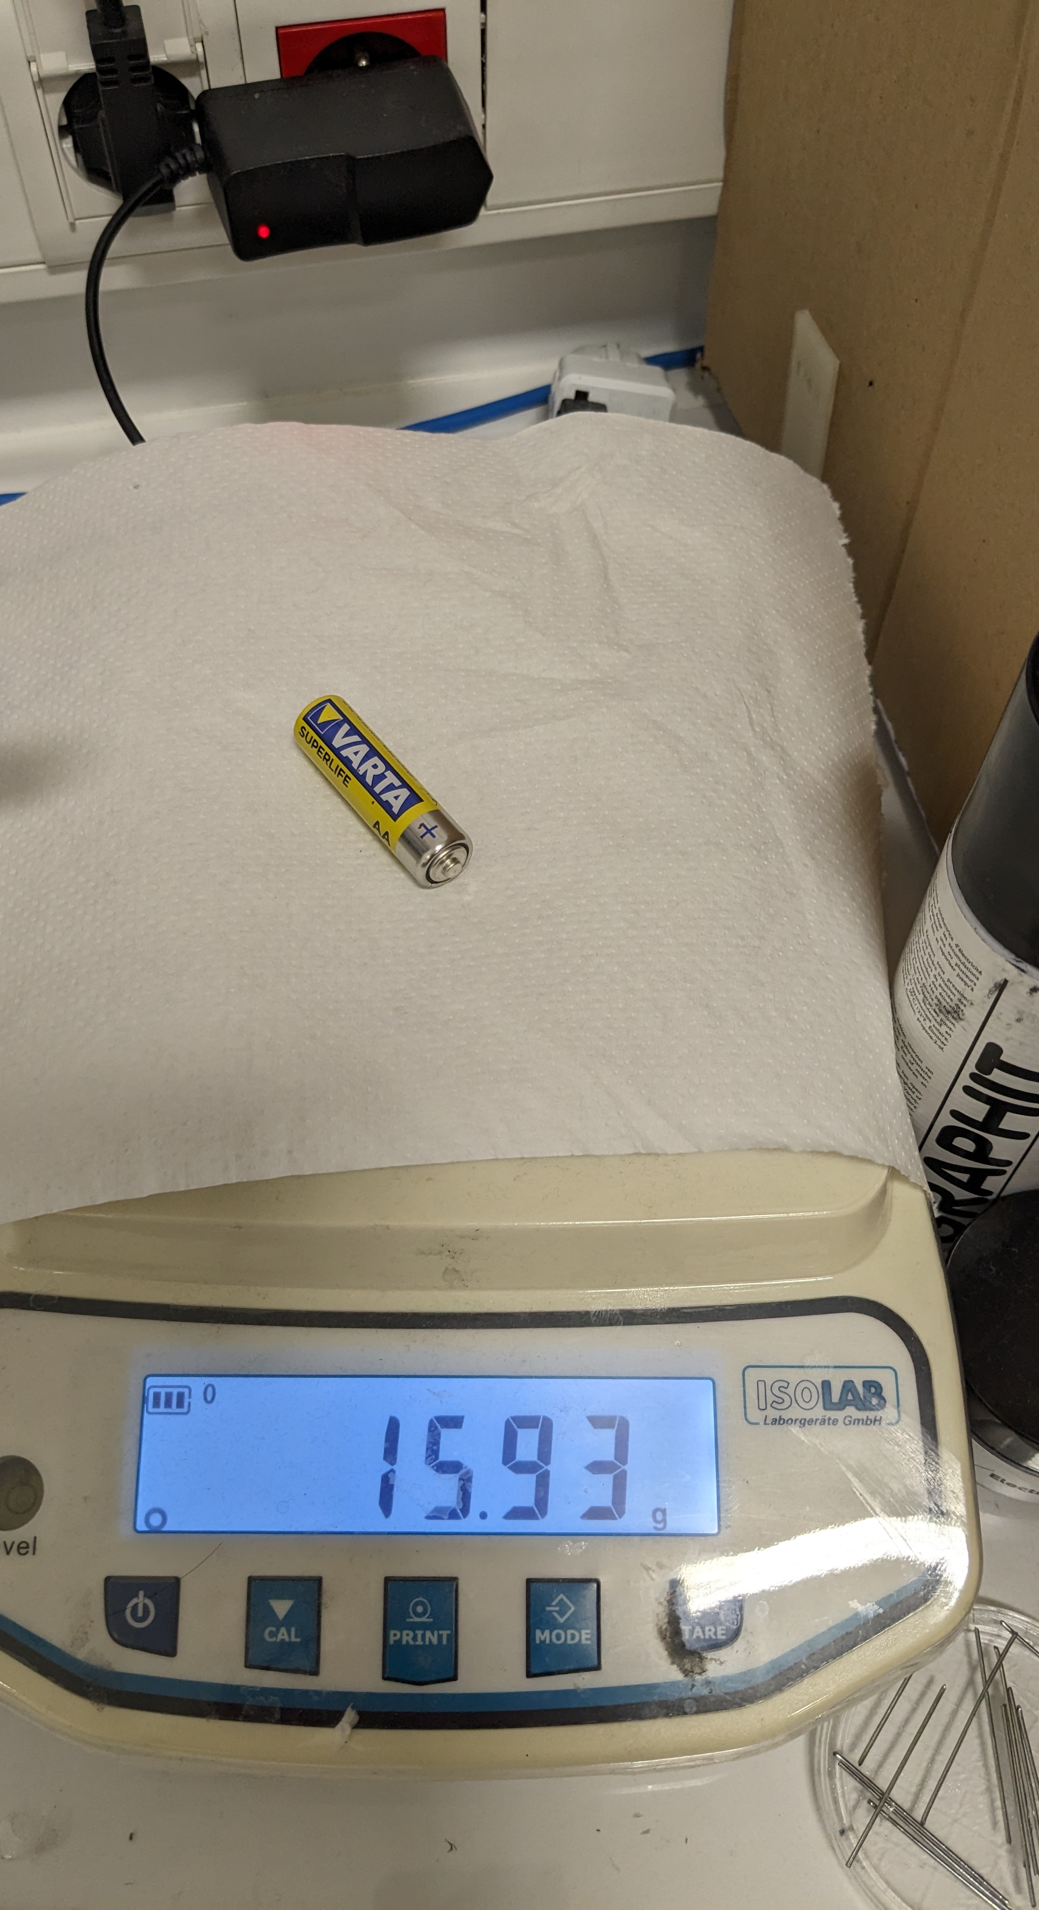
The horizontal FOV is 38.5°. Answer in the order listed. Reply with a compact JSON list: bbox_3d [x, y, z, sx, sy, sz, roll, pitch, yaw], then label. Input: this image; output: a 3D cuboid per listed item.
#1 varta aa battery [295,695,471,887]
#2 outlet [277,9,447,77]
[{"bbox_3d":[-0.029,-0.035,0.316,0.014,0.014,0.050,-32,62,-20],"label":"varta aa battery"},{"bbox_3d":[-0.043,-0.239,0.414,0.045,0.045,0.014,-11,57,-8],"label":"outlet"}]

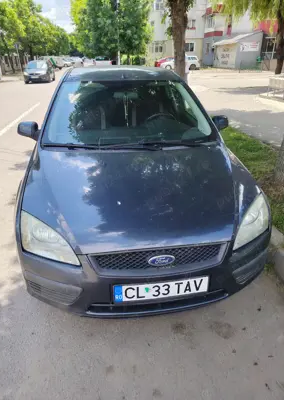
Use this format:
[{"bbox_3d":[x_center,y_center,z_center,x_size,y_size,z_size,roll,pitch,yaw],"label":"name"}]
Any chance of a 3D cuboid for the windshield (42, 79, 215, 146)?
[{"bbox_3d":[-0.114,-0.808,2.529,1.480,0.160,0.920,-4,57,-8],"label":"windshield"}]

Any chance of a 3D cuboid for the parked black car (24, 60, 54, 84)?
[{"bbox_3d":[-7.141,-9.132,19.647,1.750,1.460,4.200,-5,28,-10],"label":"parked black car"}]

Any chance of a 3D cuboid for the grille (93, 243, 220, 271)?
[{"bbox_3d":[0.104,0.326,1.502,0.760,0.115,0.080,-4,28,-8],"label":"grille"}]

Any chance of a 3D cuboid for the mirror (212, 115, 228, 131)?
[{"bbox_3d":[0.778,-0.770,2.760,0.210,0.160,0.130,-4,28,-8],"label":"mirror"}]

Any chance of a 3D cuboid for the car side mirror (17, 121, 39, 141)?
[{"bbox_3d":[-1.026,-0.632,2.518,0.210,0.160,0.130,-4,28,-8],"label":"car side mirror"}]

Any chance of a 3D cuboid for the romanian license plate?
[{"bbox_3d":[0.113,0.485,1.514,0.520,0.110,0.020,-4,23,-8],"label":"romanian license plate"}]

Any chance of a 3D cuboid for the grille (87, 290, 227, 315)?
[{"bbox_3d":[0.112,0.593,1.603,0.850,0.085,0.080,-4,28,-8],"label":"grille"}]

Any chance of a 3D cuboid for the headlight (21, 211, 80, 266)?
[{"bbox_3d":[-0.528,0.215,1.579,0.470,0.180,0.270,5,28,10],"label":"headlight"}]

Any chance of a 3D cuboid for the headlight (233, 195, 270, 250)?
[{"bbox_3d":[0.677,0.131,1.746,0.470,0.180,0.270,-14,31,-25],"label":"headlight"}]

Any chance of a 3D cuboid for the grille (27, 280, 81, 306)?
[{"bbox_3d":[-0.515,0.547,1.641,0.380,0.150,0.080,6,28,12],"label":"grille"}]

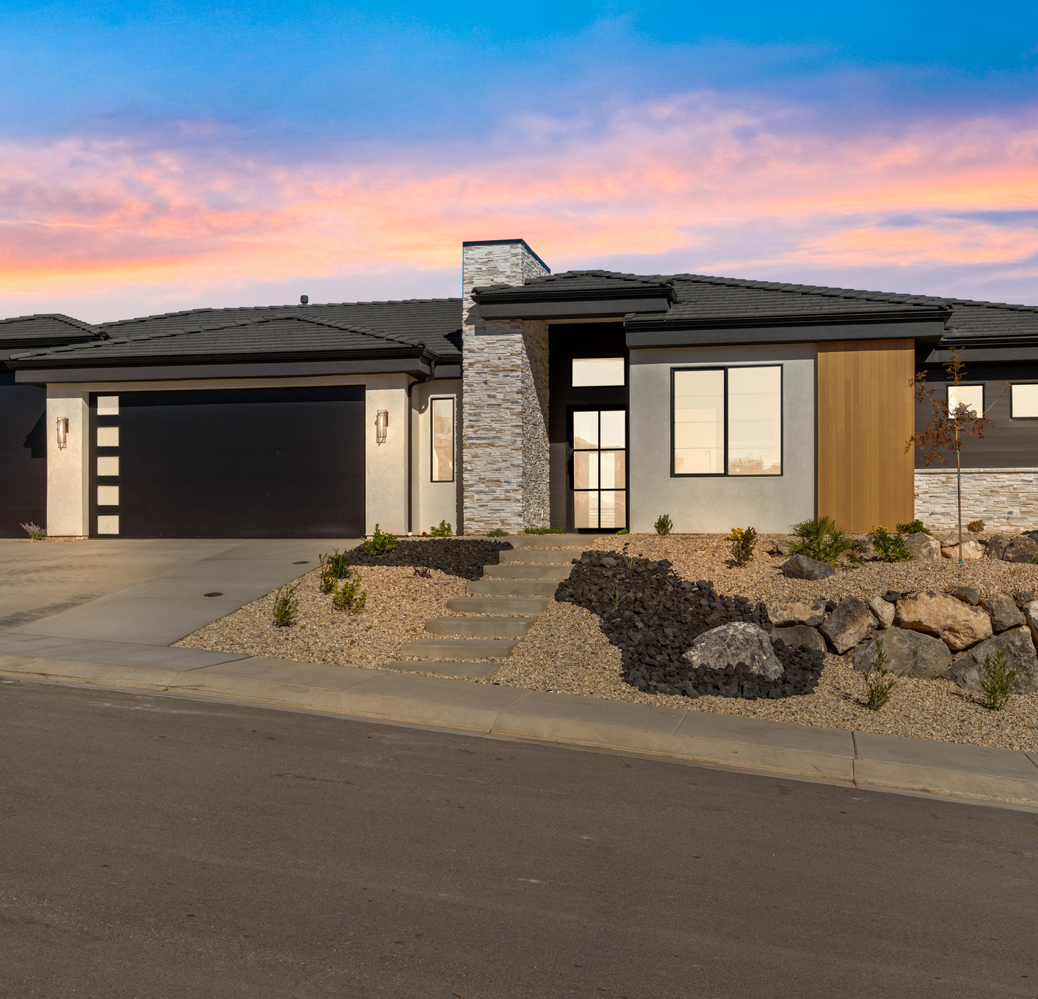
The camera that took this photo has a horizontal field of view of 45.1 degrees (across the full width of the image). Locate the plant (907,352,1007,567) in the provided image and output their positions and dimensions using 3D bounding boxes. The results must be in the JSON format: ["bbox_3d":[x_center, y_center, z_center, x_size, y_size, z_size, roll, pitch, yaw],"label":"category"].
[{"bbox_3d":[5.969,-0.606,17.000,1.403,2.934,1.200,0,0,14],"label":"plant"}]

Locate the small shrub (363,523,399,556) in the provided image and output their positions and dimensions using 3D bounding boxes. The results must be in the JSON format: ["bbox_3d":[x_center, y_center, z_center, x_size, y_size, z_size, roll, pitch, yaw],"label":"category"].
[{"bbox_3d":[-2.113,0.609,19.100,0.555,0.502,0.520,0,0,0],"label":"small shrub"}]

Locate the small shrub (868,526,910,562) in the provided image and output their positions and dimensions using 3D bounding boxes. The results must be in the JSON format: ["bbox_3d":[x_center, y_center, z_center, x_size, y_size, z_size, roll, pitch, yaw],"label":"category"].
[{"bbox_3d":[5.074,0.601,17.100,0.577,0.497,0.520,0,0,14],"label":"small shrub"}]

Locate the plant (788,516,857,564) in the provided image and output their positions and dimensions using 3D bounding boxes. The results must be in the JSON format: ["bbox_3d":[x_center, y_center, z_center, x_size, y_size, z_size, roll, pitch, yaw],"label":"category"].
[{"bbox_3d":[4.112,0.547,16.900,0.919,0.650,0.820,0,0,14],"label":"plant"}]

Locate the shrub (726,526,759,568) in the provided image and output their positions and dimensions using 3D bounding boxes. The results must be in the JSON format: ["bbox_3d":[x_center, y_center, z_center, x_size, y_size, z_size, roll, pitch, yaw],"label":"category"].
[{"bbox_3d":[3.001,0.630,16.800,0.441,0.536,0.420,0,0,14],"label":"shrub"}]

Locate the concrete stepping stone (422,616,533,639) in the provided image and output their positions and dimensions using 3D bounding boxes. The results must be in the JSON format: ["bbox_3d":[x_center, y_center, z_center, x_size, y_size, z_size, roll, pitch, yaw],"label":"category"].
[{"bbox_3d":[-0.410,1.555,15.150,1.300,0.180,0.600,0,0,14],"label":"concrete stepping stone"}]

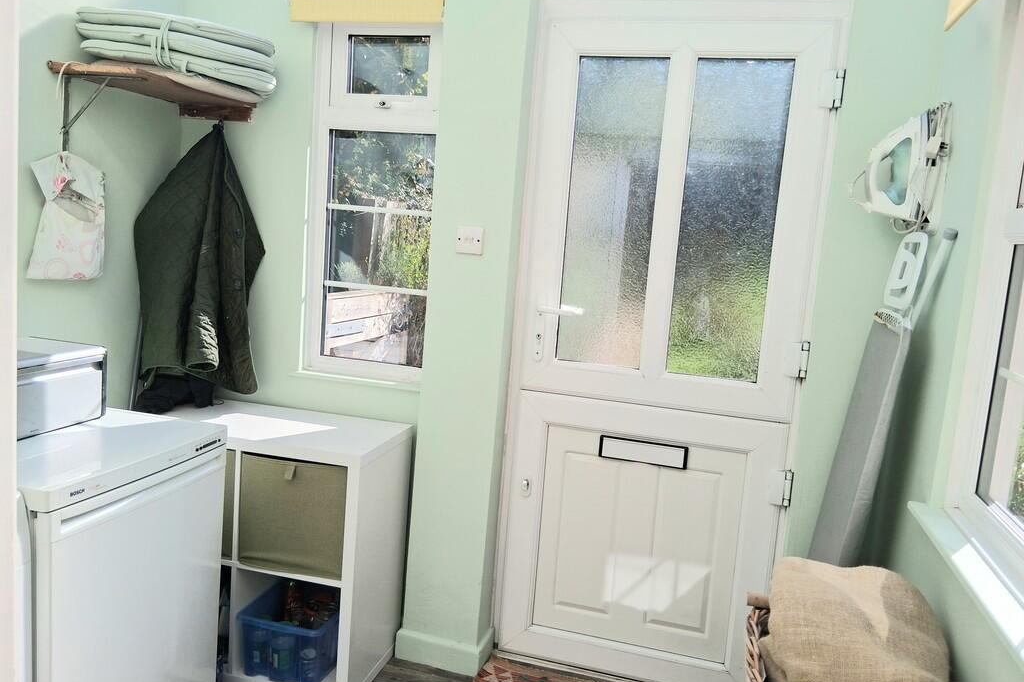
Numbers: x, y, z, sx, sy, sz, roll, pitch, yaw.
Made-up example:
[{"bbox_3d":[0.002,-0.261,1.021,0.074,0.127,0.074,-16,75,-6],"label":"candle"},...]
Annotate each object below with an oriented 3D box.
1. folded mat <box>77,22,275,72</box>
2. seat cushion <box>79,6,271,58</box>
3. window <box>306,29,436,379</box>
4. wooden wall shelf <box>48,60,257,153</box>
[{"bbox_3d":[-0.989,-0.879,2.342,0.370,0.056,0.430,6,8,14],"label":"folded mat"},{"bbox_3d":[-0.984,-0.928,2.330,0.375,0.055,0.420,6,8,14],"label":"seat cushion"},{"bbox_3d":[-0.446,-0.457,2.530,0.470,1.165,0.070,6,8,14],"label":"window"},{"bbox_3d":[-1.068,-0.667,2.346,0.280,0.232,0.540,6,8,14],"label":"wooden wall shelf"}]

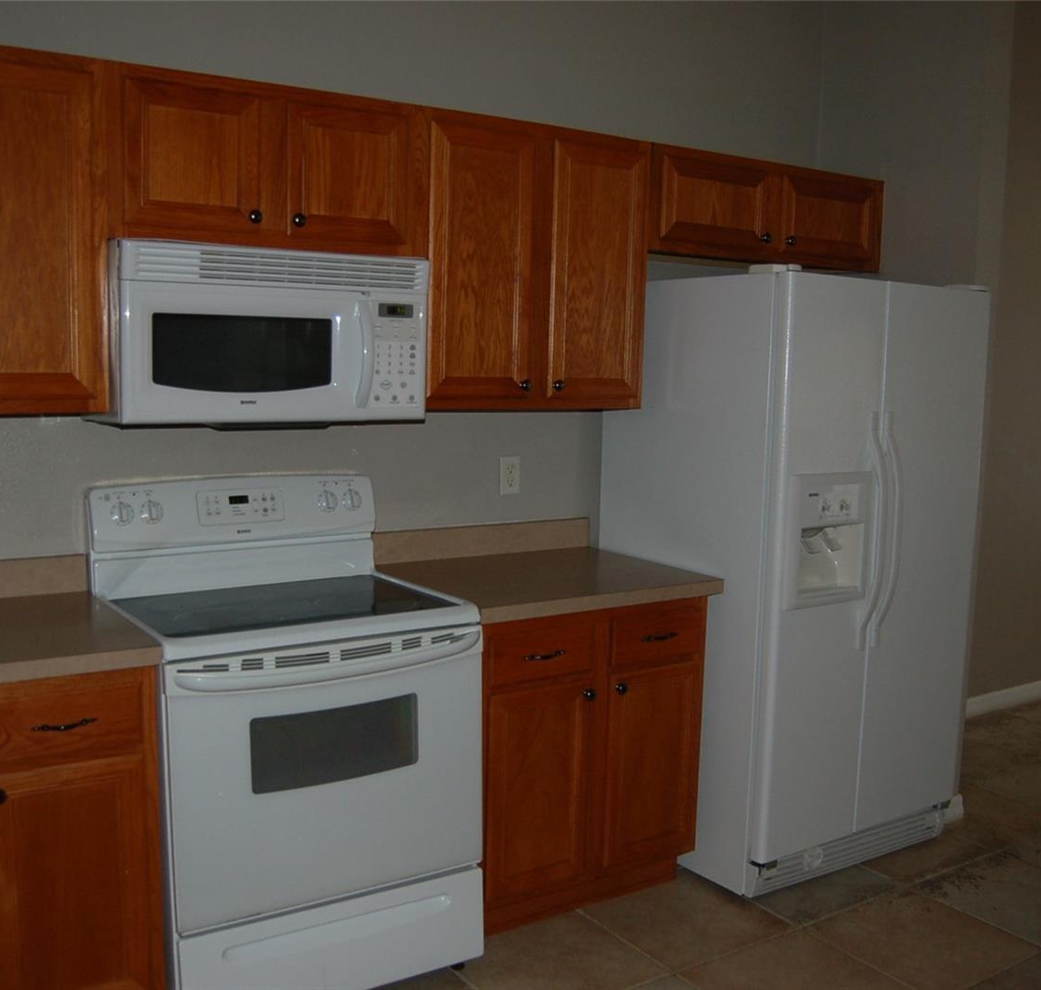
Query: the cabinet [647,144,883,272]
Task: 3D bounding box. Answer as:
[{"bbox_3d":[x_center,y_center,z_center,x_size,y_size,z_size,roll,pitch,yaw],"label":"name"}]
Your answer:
[{"bbox_3d":[0.725,-0.903,3.632,1.008,0.311,0.324,-3,8,-32],"label":"cabinet"}]

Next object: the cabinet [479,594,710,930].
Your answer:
[{"bbox_3d":[0.041,0.692,3.224,0.734,0.868,0.636,-3,8,-32],"label":"cabinet"}]

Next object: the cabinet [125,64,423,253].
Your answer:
[{"bbox_3d":[-0.654,-0.787,2.771,0.776,0.395,0.324,-3,8,-32],"label":"cabinet"}]

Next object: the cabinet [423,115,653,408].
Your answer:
[{"bbox_3d":[-0.018,-0.634,3.196,0.737,0.773,0.324,-3,8,-32],"label":"cabinet"}]

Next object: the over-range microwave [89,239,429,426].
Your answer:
[{"bbox_3d":[-0.650,-0.383,2.764,0.750,0.404,0.431,-3,8,-32],"label":"over-range microwave"}]

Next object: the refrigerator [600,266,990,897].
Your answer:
[{"bbox_3d":[0.854,0.216,3.564,0.868,1.766,0.825,-3,8,-32],"label":"refrigerator"}]

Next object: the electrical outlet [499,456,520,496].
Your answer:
[{"bbox_3d":[-0.028,-0.059,3.453,0.070,0.115,0.010,-3,8,-32],"label":"electrical outlet"}]

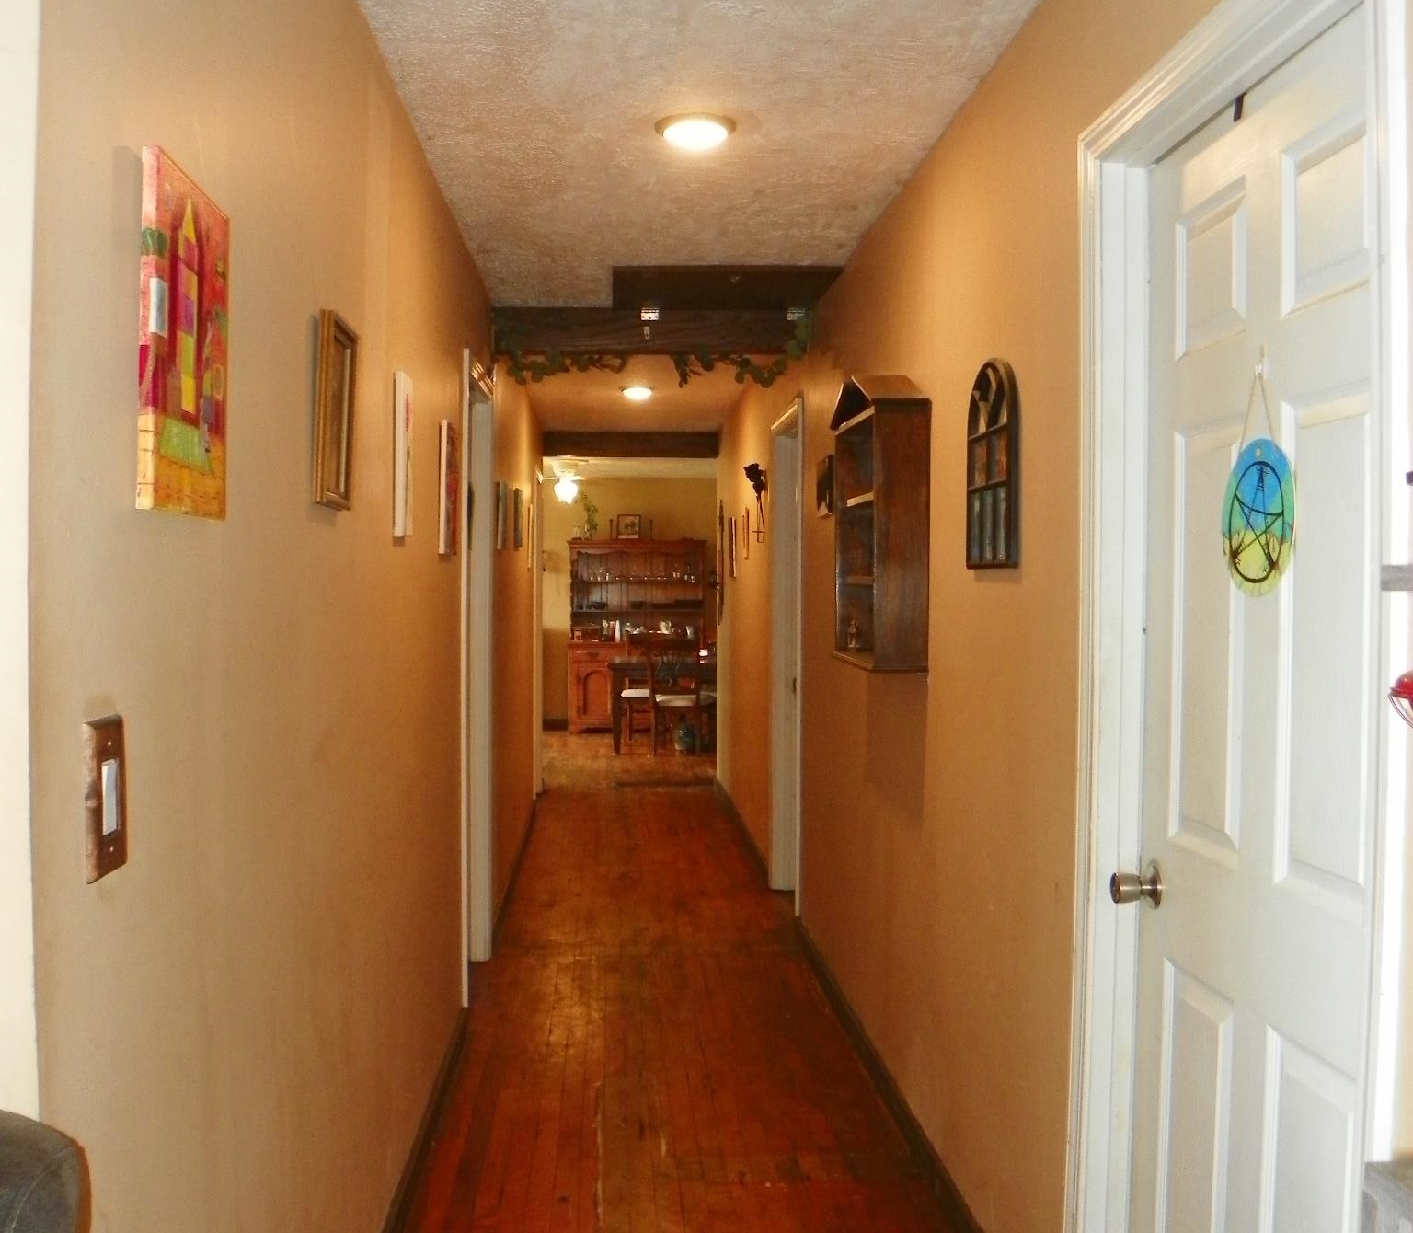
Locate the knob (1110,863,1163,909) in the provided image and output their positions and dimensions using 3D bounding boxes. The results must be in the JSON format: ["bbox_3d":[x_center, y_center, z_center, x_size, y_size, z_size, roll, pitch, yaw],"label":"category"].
[{"bbox_3d":[0.652,0.411,2.159,0.070,0.070,0.068,0,2,-4],"label":"knob"}]

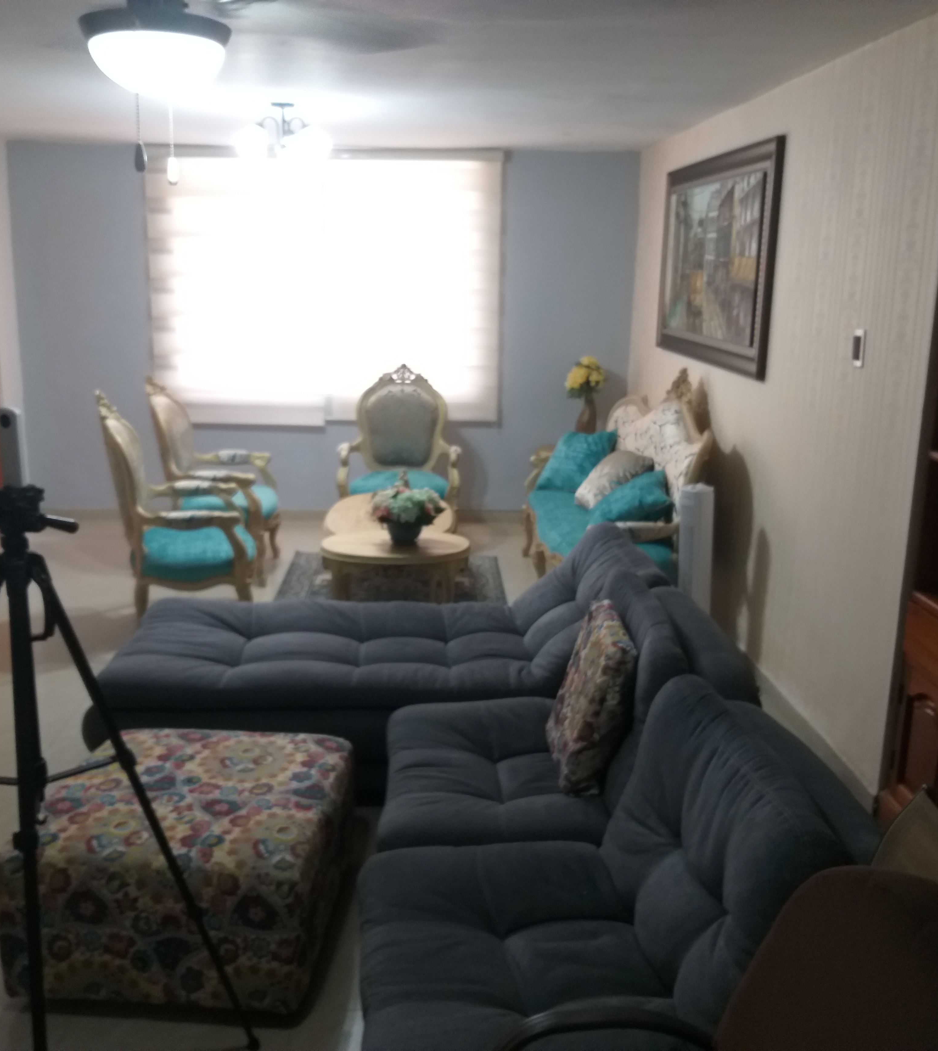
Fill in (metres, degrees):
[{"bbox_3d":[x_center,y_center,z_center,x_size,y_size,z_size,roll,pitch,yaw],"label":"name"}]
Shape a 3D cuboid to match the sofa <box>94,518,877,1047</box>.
[{"bbox_3d":[-0.214,0.590,2.736,1.920,0.850,2.500,0,14,-3],"label":"sofa"}]

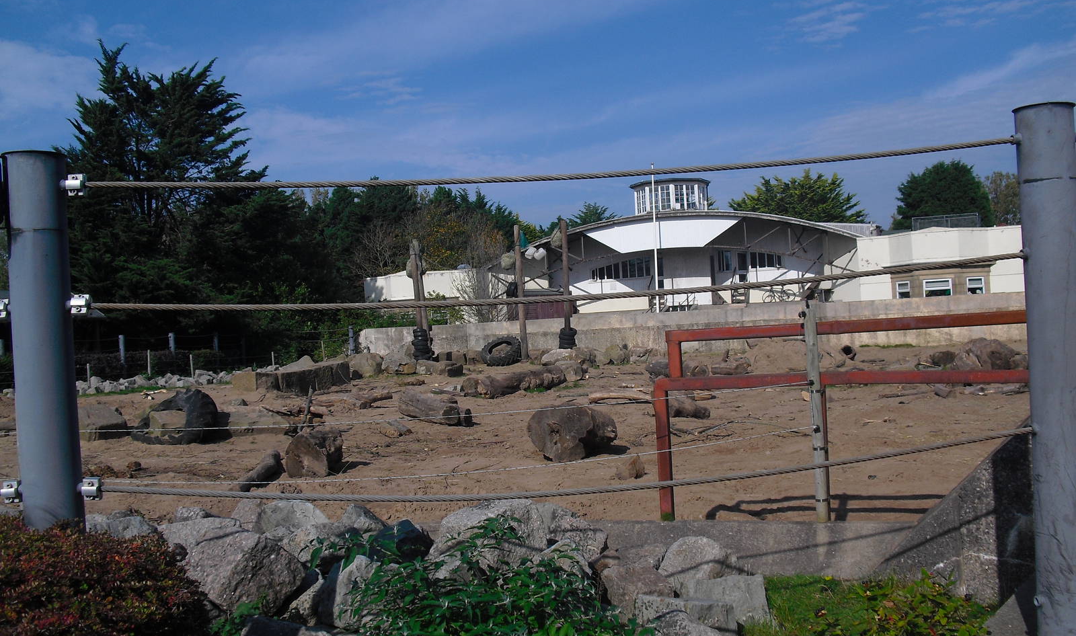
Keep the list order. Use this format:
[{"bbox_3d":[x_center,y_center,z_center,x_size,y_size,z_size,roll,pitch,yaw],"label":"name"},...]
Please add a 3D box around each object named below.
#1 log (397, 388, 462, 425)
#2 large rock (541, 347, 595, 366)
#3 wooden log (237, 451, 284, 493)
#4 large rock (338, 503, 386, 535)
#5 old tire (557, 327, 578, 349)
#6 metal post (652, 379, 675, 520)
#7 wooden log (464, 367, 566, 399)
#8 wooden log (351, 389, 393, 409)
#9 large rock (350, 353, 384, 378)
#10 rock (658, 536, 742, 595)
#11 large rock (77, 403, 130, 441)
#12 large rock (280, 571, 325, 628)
[{"bbox_3d":[-1.729,1.400,17.500,0.400,0.400,1.500,-3,1,-33],"label":"log"},{"bbox_3d":[1.047,1.334,38.200,1.700,0.520,1.100,-3,1,0],"label":"large rock"},{"bbox_3d":[-2.905,1.613,11.766,0.200,0.210,1.257,-3,1,1],"label":"wooden log"},{"bbox_3d":[-1.356,1.578,8.700,0.380,0.280,0.330,-3,1,-9],"label":"large rock"},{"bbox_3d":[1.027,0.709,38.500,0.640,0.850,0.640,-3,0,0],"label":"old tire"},{"bbox_3d":[0.979,1.026,8.714,0.110,1.101,0.110,-3,1,6],"label":"metal post"},{"bbox_3d":[-0.416,1.226,22.190,0.500,0.440,2.541,-2,1,41],"label":"wooden log"},{"bbox_3d":[-3.605,1.762,24.300,0.900,0.360,0.400,-3,1,0],"label":"wooden log"},{"bbox_3d":[-4.463,1.200,29.010,0.900,0.680,0.800,-3,1,-9],"label":"large rock"},{"bbox_3d":[1.171,1.798,8.100,0.570,0.380,0.450,-3,0,0],"label":"rock"},{"bbox_3d":[-6.790,1.589,17.017,0.800,0.480,0.950,-3,1,-2],"label":"large rock"},{"bbox_3d":[-1.749,2.079,8.300,0.340,0.400,0.340,-3,1,0],"label":"large rock"}]

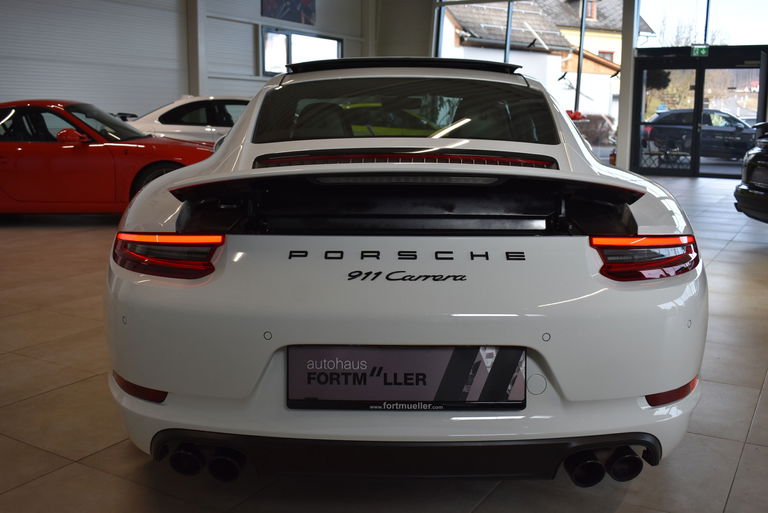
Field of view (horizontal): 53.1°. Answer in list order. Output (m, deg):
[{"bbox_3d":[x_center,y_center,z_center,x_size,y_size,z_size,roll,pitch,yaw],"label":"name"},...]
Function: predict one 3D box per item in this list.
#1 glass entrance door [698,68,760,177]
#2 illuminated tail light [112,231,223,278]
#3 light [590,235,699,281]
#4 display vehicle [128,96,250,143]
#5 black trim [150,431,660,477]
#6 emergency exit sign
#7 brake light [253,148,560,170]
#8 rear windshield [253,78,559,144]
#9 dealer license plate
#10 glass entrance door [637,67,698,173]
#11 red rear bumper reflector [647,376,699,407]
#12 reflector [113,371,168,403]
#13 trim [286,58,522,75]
[{"bbox_3d":[6.693,-2.594,14.731,1.080,2.150,0.080,6,11,33],"label":"glass entrance door"},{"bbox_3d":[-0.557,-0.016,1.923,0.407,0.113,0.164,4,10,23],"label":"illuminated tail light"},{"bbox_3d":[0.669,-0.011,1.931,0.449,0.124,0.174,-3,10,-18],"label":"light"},{"bbox_3d":[-1.589,-1.549,11.049,4.620,1.390,1.860,0,10,-4],"label":"display vehicle"},{"bbox_3d":[0.054,0.468,1.818,1.247,0.127,0.187,0,10,1],"label":"black trim"},{"bbox_3d":[6.241,-4.075,15.200,0.340,0.220,0.060,6,11,28],"label":"emergency exit sign"},{"bbox_3d":[0.076,-0.324,2.577,1.023,0.067,0.160,0,10,1],"label":"brake light"},{"bbox_3d":[0.089,-0.588,3.047,1.115,0.083,0.680,0,34,1],"label":"rear windshield"},{"bbox_3d":[0.052,0.269,1.700,0.528,0.141,0.025,0,1,1],"label":"dealer license plate"},{"bbox_3d":[5.772,-2.758,15.700,1.170,2.120,0.080,6,11,28],"label":"glass entrance door"},{"bbox_3d":[0.669,0.313,1.784,0.210,0.033,0.050,-7,12,-37],"label":"red rear bumper reflector"},{"bbox_3d":[-0.630,0.326,1.944,0.278,0.037,0.059,8,12,39],"label":"reflector"},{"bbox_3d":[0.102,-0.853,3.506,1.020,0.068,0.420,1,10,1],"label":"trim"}]

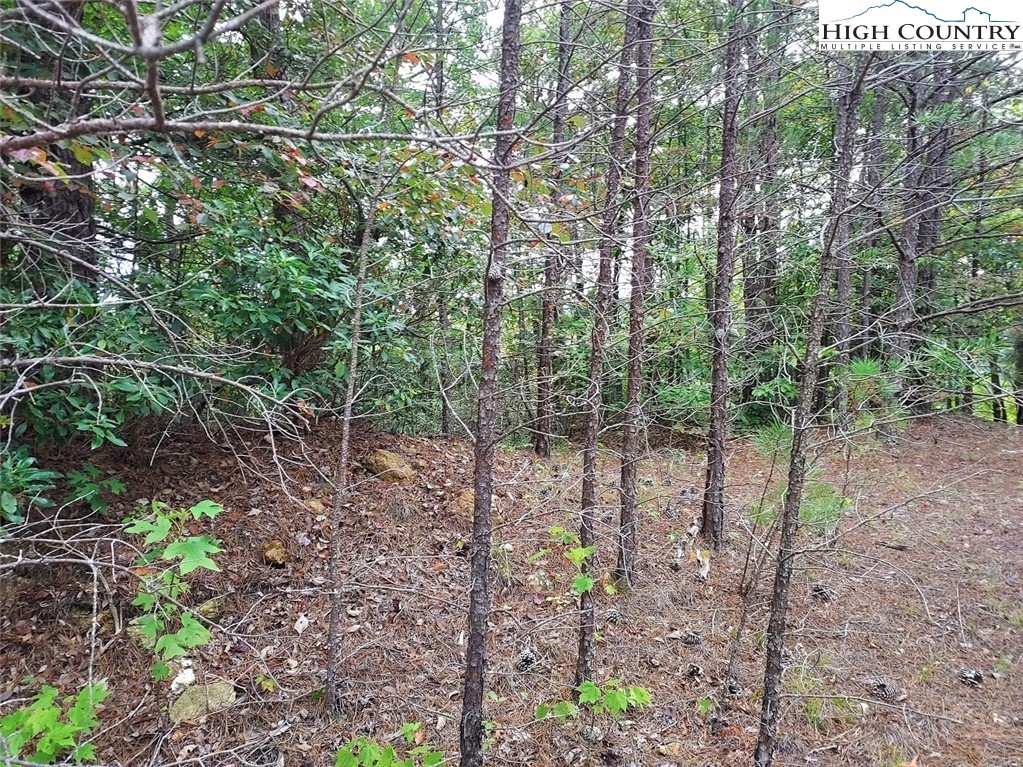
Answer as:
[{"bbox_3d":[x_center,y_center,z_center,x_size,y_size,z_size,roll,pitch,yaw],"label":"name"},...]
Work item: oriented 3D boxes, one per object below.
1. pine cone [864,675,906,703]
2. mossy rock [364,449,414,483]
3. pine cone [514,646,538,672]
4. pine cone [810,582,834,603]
[{"bbox_3d":[1.480,1.202,2.800,0.145,0.090,0.110,3,2,9],"label":"pine cone"},{"bbox_3d":[-1.015,0.691,5.900,0.420,0.270,0.330,3,2,14],"label":"mossy rock"},{"bbox_3d":[0.062,1.148,2.950,0.095,0.095,0.095,2,2,1],"label":"pine cone"},{"bbox_3d":[1.688,1.135,3.850,0.115,0.095,0.105,3,2,24],"label":"pine cone"}]

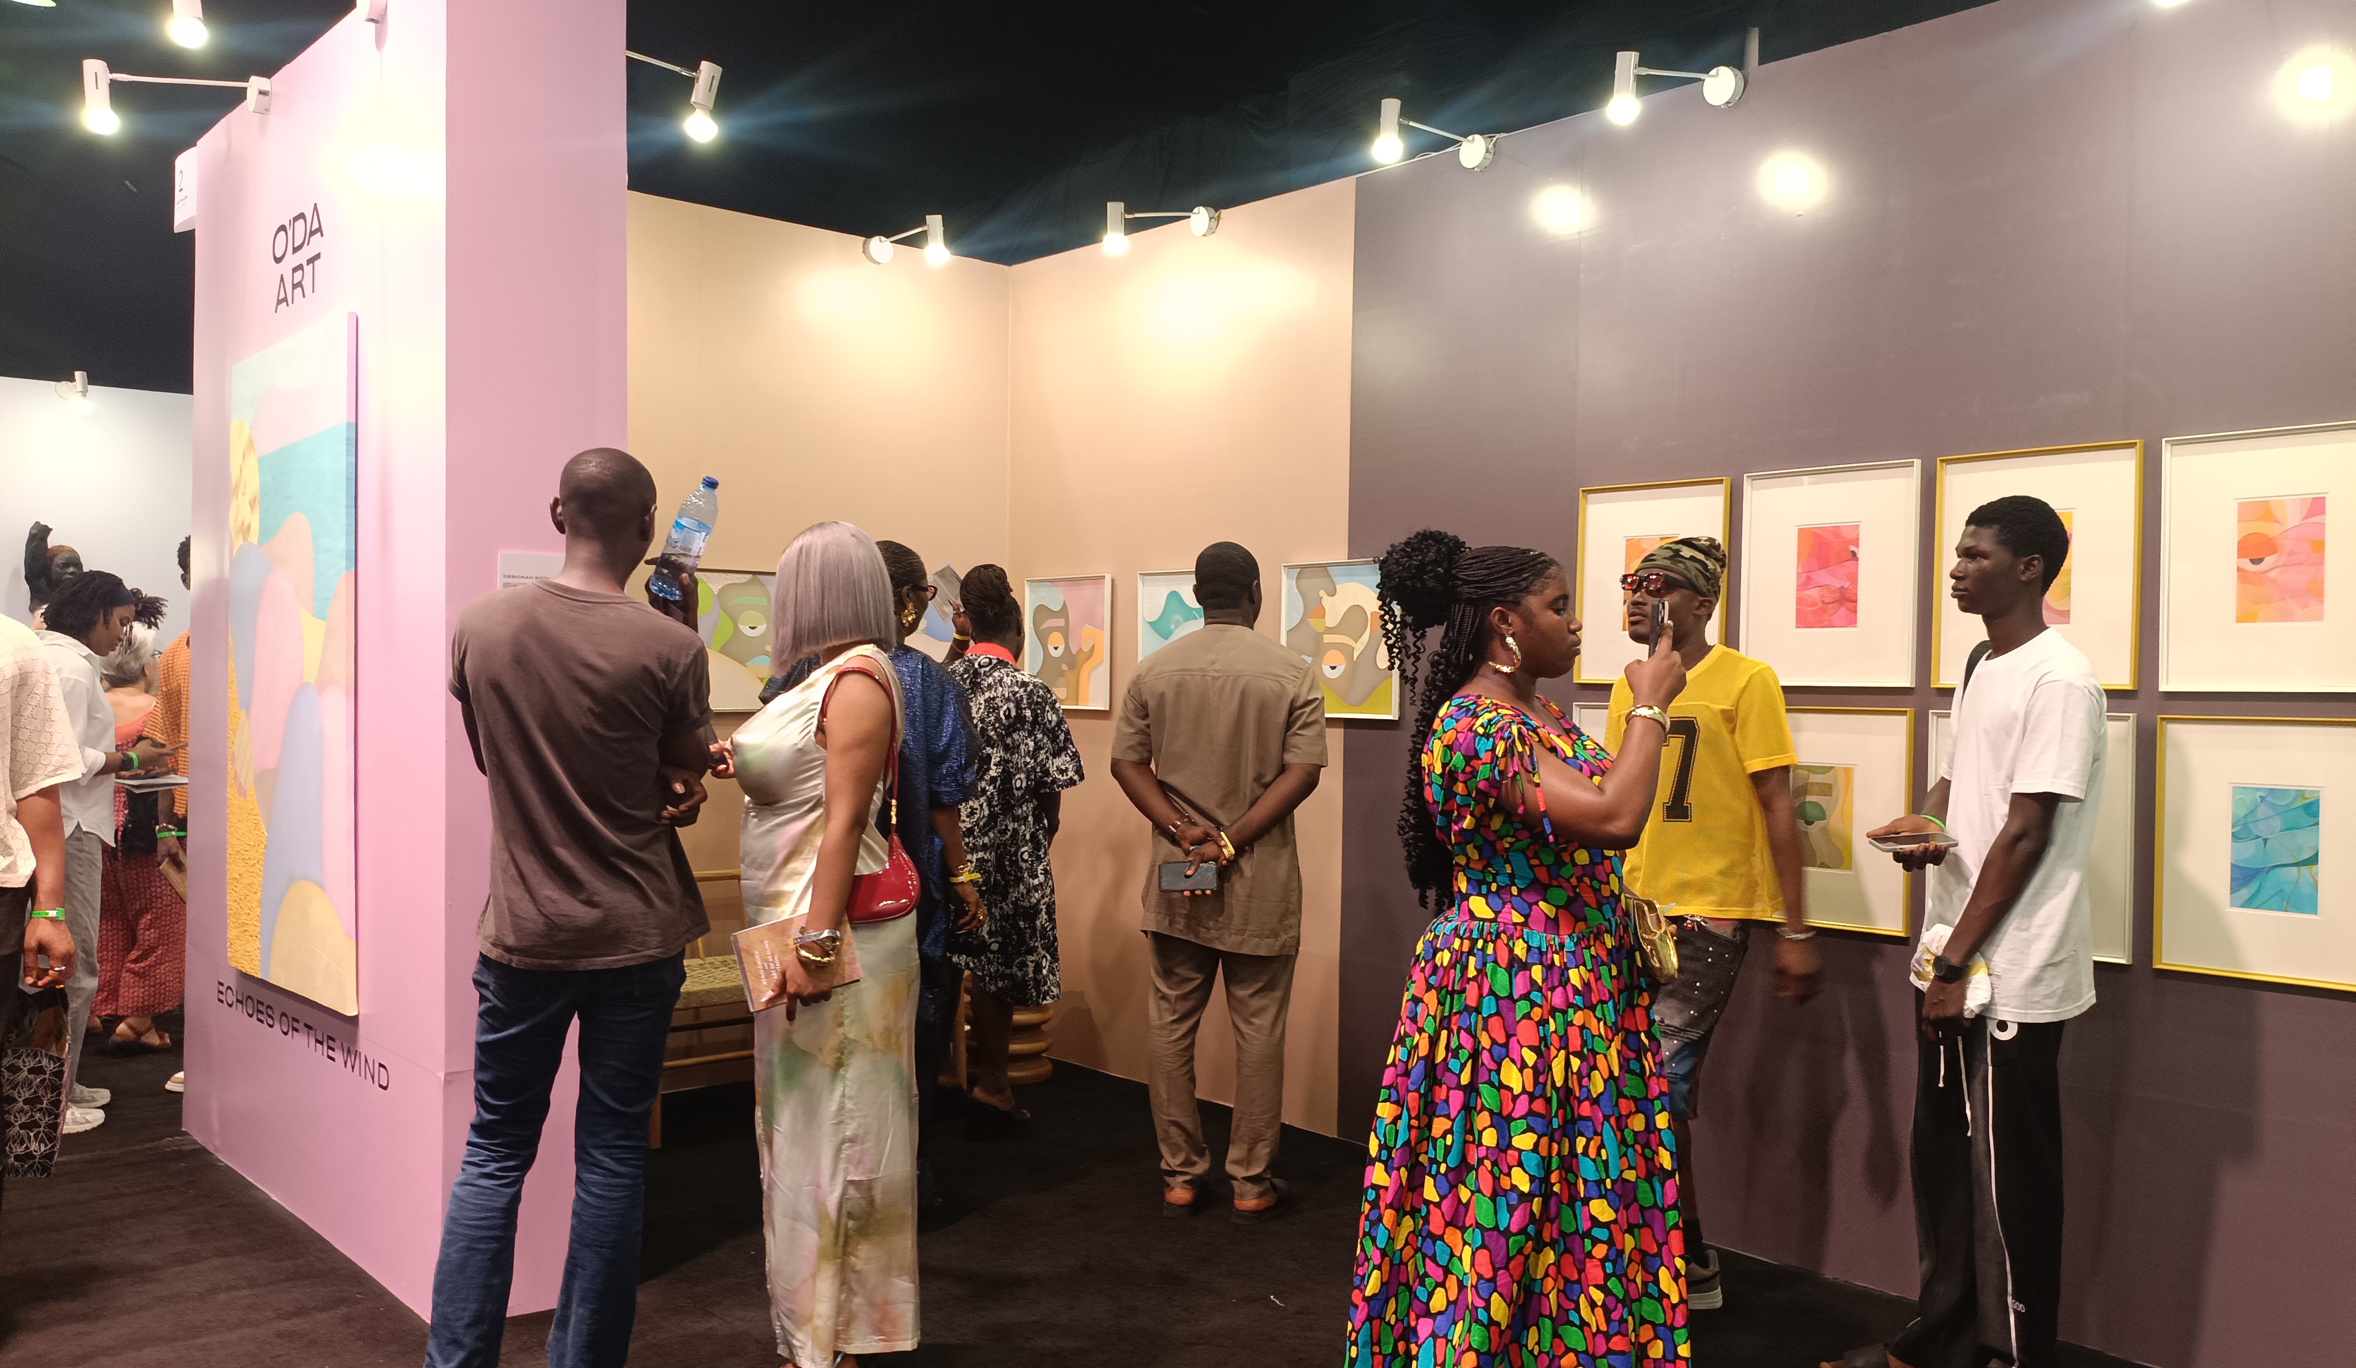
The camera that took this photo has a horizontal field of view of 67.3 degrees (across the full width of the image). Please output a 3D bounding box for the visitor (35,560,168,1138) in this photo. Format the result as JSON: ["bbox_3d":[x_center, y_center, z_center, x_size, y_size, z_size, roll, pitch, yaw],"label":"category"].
[{"bbox_3d":[-3.322,0.498,5.463,0.520,1.680,0.460,0,1,-40],"label":"visitor"}]

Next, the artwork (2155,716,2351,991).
[{"bbox_3d":[2.187,0.331,3.524,0.028,0.521,0.432,0,0,-42],"label":"artwork"}]

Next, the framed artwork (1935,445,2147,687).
[{"bbox_3d":[1.877,-0.248,3.874,0.028,0.521,0.432,0,0,-42],"label":"framed artwork"}]

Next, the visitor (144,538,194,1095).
[{"bbox_3d":[-3.279,0.425,5.942,0.560,1.820,0.360,1,0,10],"label":"visitor"}]

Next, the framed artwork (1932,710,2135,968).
[{"bbox_3d":[1.868,0.325,3.880,0.028,0.521,0.432,0,0,-42],"label":"framed artwork"}]

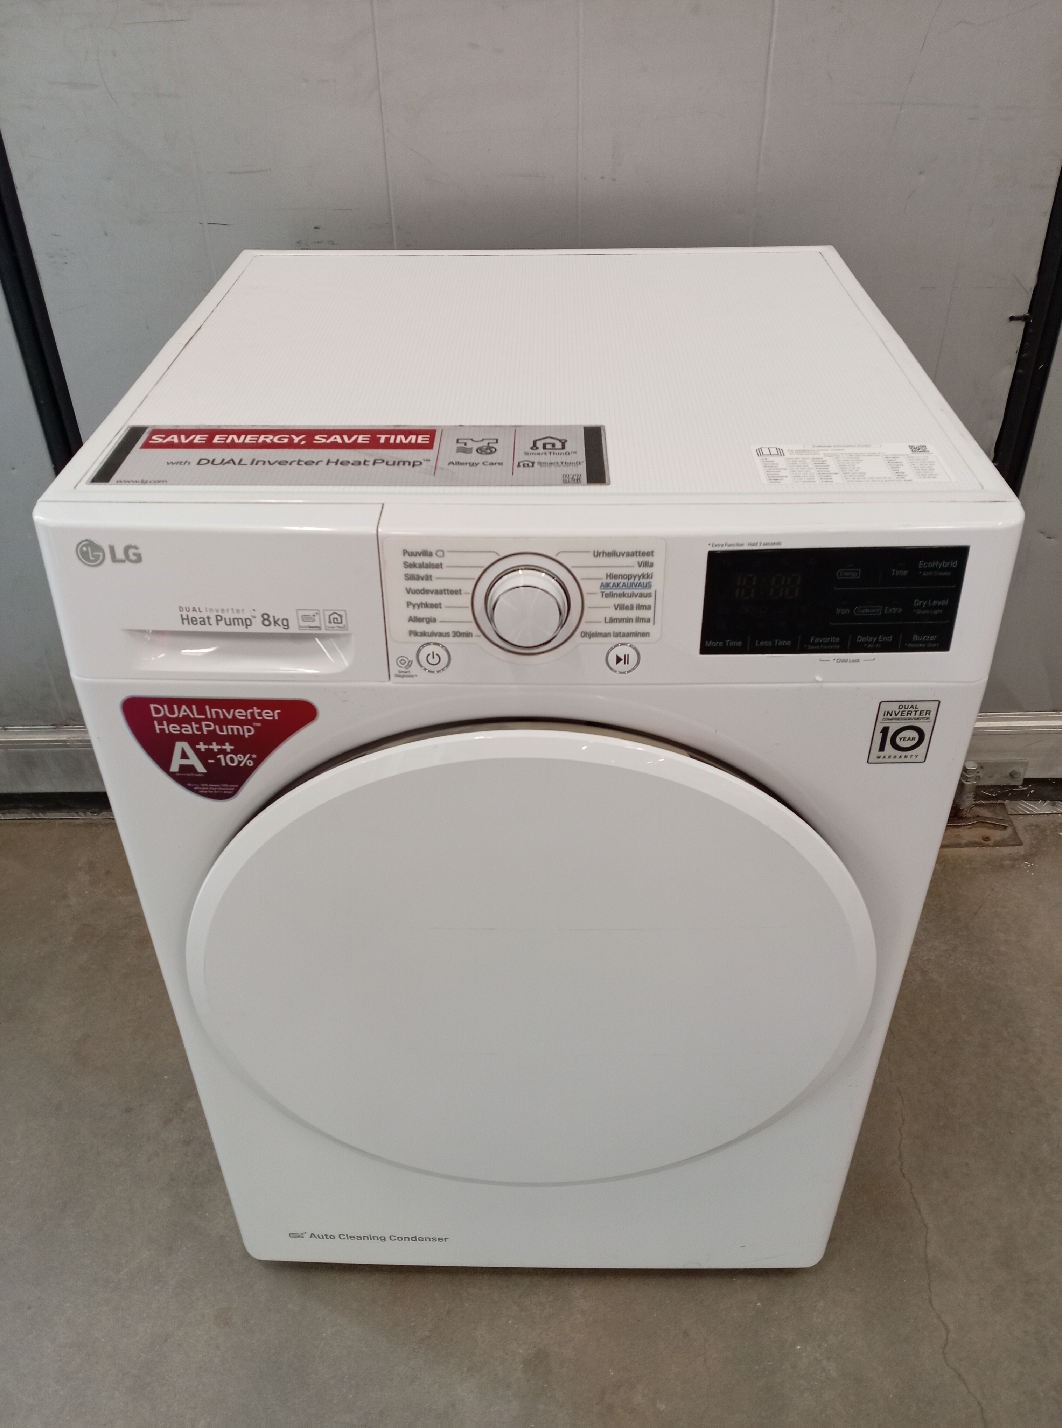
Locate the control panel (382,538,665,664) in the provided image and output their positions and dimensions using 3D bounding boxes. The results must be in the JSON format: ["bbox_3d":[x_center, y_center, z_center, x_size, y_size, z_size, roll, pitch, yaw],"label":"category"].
[{"bbox_3d":[-0.003,-0.063,0.671,0.168,0.084,0.022,0,30,1],"label":"control panel"}]

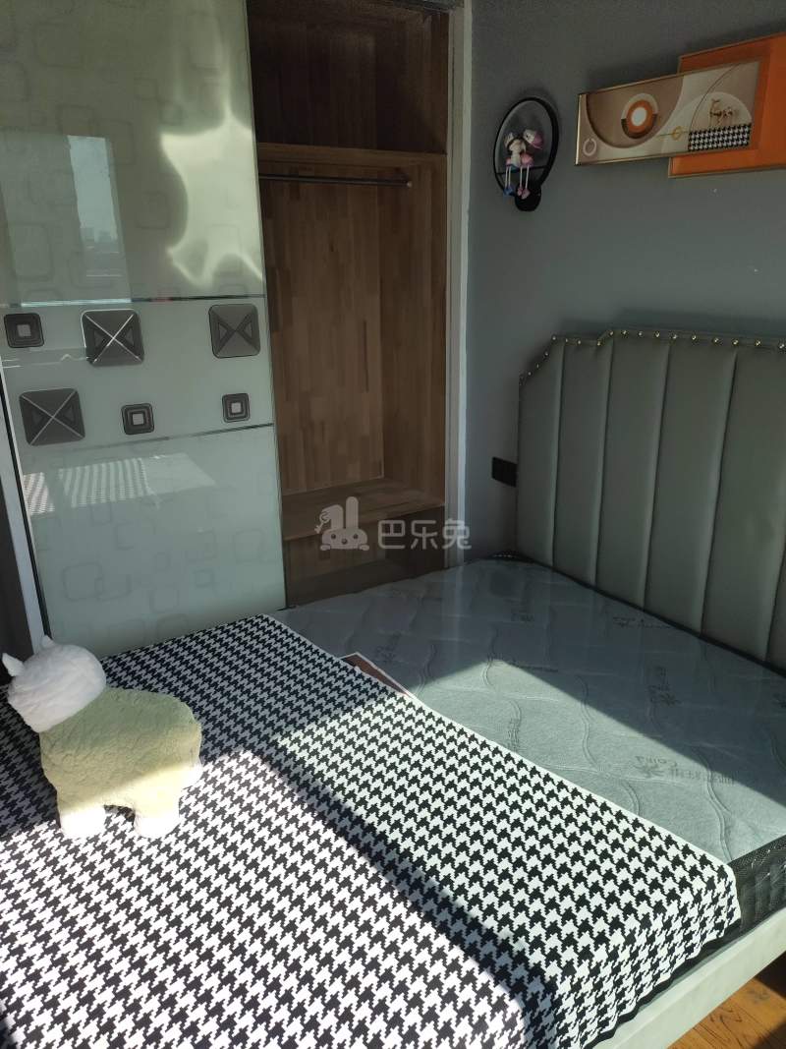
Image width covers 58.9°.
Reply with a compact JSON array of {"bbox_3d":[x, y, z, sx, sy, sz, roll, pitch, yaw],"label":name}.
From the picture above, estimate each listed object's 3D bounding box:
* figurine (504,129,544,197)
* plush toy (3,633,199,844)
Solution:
[{"bbox_3d":[0.445,-1.222,2.361,0.070,0.200,0.135,-12,22,-29],"label":"figurine"},{"bbox_3d":[-0.555,0.415,1.396,0.365,0.360,0.210,3,20,11],"label":"plush toy"}]

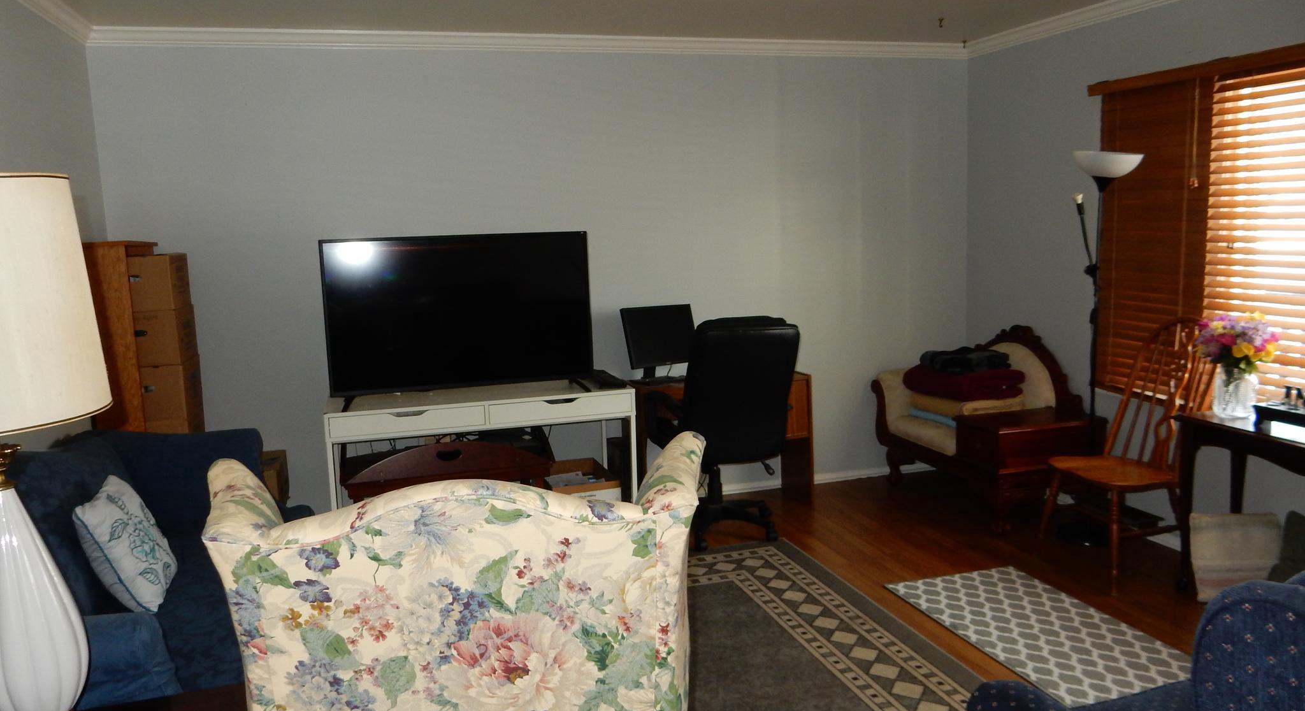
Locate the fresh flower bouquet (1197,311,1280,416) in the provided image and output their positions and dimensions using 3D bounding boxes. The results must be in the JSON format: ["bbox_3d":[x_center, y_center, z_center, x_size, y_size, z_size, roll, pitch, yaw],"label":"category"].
[{"bbox_3d":[2.203,0.029,3.553,0.270,0.385,0.270,-5,9,-17],"label":"fresh flower bouquet"}]

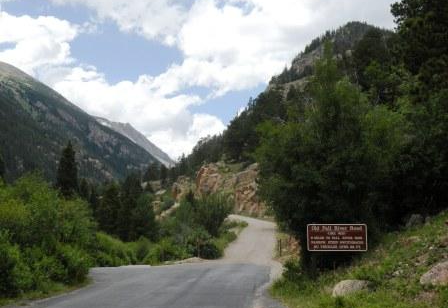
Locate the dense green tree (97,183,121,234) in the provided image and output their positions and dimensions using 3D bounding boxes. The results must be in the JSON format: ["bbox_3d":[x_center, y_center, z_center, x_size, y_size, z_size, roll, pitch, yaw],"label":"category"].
[{"bbox_3d":[-12.748,6.126,80.000,2.700,6.100,2.700,0,-6,0],"label":"dense green tree"}]

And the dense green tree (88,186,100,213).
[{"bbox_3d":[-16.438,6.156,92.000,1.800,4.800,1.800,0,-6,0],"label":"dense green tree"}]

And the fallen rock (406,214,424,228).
[{"bbox_3d":[6.341,2.245,24.000,0.620,0.470,0.550,0,-6,0],"label":"fallen rock"}]

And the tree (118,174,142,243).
[{"bbox_3d":[-10.320,6.071,80.000,2.800,7.700,2.800,0,-6,0],"label":"tree"}]

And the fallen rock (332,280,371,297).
[{"bbox_3d":[2.779,2.936,15.800,0.820,0.370,0.600,0,-6,0],"label":"fallen rock"}]

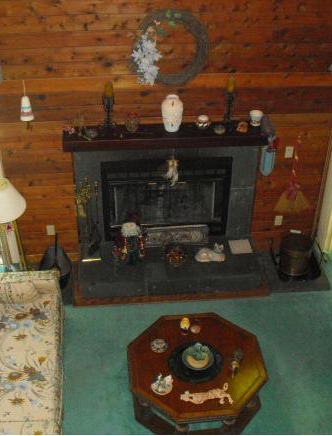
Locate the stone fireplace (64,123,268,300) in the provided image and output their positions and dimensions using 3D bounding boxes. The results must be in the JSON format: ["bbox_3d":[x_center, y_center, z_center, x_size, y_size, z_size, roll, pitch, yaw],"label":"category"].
[{"bbox_3d":[0.027,-0.029,5.253,1.690,1.460,0.570,-2,35,-3],"label":"stone fireplace"}]

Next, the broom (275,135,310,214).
[{"bbox_3d":[1.131,-0.373,5.405,0.327,0.840,0.060,-2,35,-3],"label":"broom"}]

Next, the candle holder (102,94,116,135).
[{"bbox_3d":[-0.464,-0.838,4.869,0.115,0.310,0.115,-2,35,-3],"label":"candle holder"}]

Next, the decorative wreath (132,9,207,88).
[{"bbox_3d":[0.036,-1.301,4.646,0.585,0.613,0.100,-2,35,-3],"label":"decorative wreath"}]

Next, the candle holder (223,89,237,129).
[{"bbox_3d":[0.524,-0.887,4.933,0.115,0.305,0.115,-2,35,-3],"label":"candle holder"}]

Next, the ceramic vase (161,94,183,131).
[{"bbox_3d":[0.046,-0.832,4.899,0.178,0.265,0.178,-2,35,-3],"label":"ceramic vase"}]

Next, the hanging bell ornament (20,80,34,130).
[{"bbox_3d":[-1.126,-0.896,4.827,0.113,0.410,0.113,-2,35,-3],"label":"hanging bell ornament"}]

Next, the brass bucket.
[{"bbox_3d":[1.206,0.348,5.671,0.310,0.320,0.310,0,35,0],"label":"brass bucket"}]

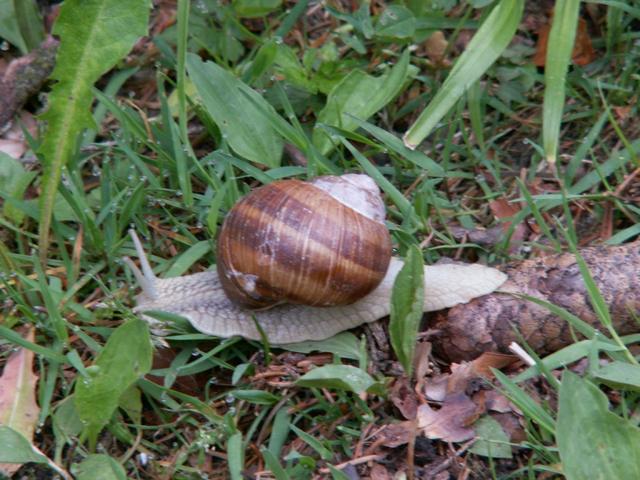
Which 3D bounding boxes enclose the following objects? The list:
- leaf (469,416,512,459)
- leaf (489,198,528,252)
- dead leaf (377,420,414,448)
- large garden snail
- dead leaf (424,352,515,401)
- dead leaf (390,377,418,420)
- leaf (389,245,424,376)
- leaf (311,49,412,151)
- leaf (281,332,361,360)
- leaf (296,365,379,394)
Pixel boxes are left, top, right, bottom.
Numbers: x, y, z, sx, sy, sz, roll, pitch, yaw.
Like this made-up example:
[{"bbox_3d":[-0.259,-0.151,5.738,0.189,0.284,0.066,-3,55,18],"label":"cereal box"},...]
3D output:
[{"bbox_3d":[0.040,0.047,1.124,0.009,0.002,0.011,-15,58,-9],"label":"leaf"},{"bbox_3d":[0.047,-0.004,1.183,0.011,0.004,0.014,0,67,0],"label":"leaf"},{"bbox_3d":[0.018,0.046,1.125,0.009,0.003,0.008,22,54,16],"label":"dead leaf"},{"bbox_3d":[-0.001,0.003,1.150,0.091,0.039,0.035,-2,40,-2],"label":"large garden snail"},{"bbox_3d":[0.036,0.033,1.137,0.022,0.005,0.013,-4,59,4],"label":"dead leaf"},{"bbox_3d":[0.020,0.038,1.132,0.007,0.003,0.011,0,67,0],"label":"dead leaf"},{"bbox_3d":[0.021,0.017,1.141,0.009,0.034,0.004,1,22,-1],"label":"leaf"},{"bbox_3d":[0.011,-0.035,1.208,0.015,0.006,0.031,38,85,12],"label":"leaf"},{"bbox_3d":[0.000,0.025,1.148,0.021,0.003,0.011,4,46,4],"label":"leaf"},{"bbox_3d":[0.004,0.033,1.136,0.019,0.004,0.007,-4,49,-4],"label":"leaf"}]

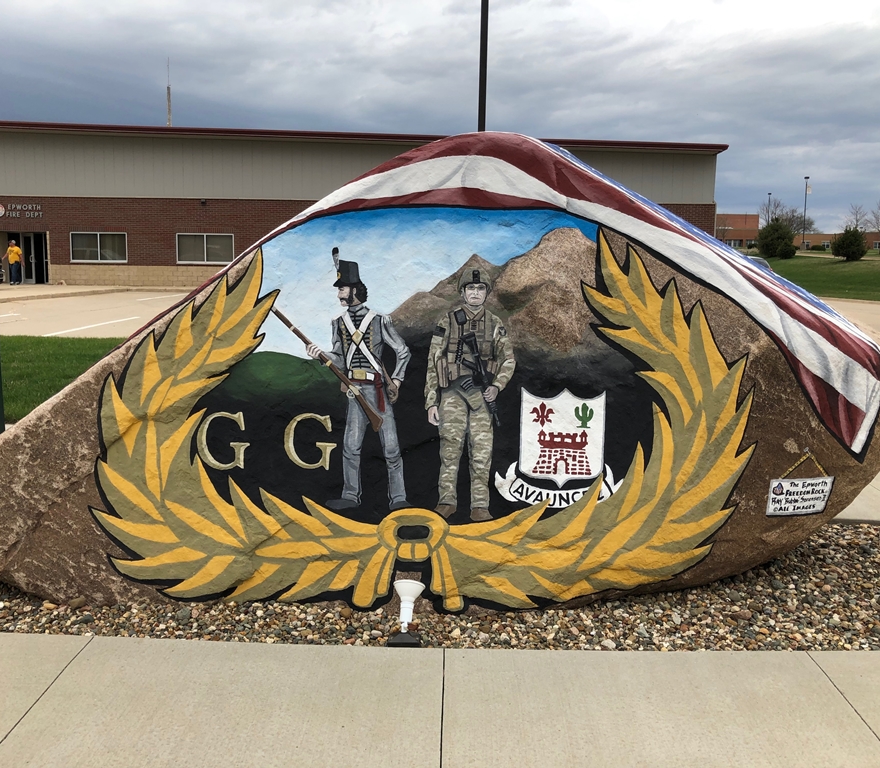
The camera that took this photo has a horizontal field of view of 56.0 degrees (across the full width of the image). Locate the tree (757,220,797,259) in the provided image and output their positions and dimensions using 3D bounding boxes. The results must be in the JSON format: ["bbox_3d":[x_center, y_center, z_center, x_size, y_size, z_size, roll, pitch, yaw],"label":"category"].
[{"bbox_3d":[26.813,-11.554,66.000,2.869,3.108,2.869,3,7,22],"label":"tree"}]

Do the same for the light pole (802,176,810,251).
[{"bbox_3d":[39.795,-18.499,90.000,0.831,8.095,0.600,3,7,23],"label":"light pole"}]

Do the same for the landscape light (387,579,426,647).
[{"bbox_3d":[-0.122,0.873,3.220,0.128,0.222,0.205,1,6,3],"label":"landscape light"}]

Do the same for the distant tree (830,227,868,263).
[{"bbox_3d":[32.550,-11.136,66.000,2.582,2.829,2.582,3,7,26],"label":"distant tree"}]

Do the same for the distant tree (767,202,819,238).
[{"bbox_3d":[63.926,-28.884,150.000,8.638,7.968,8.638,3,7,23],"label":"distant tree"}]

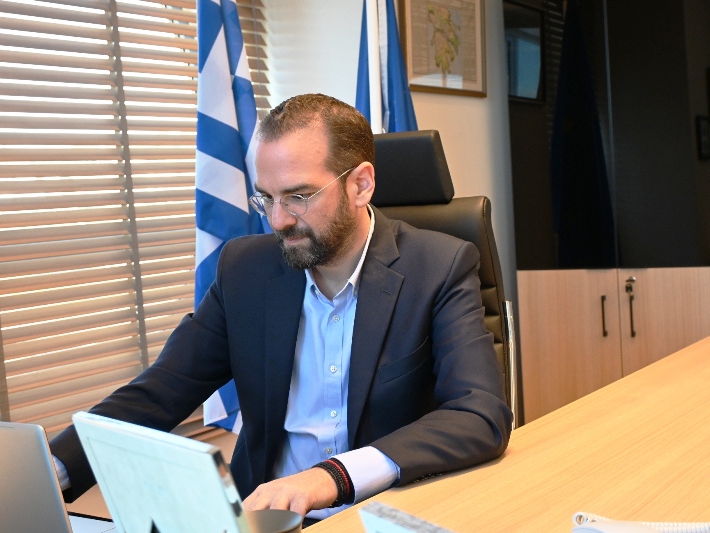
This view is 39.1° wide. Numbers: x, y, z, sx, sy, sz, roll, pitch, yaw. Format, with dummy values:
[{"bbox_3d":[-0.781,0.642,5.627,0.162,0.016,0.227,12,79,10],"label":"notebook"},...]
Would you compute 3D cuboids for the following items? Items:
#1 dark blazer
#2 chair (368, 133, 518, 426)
[{"bbox_3d":[-0.033,0.226,1.524,0.630,0.640,0.540,-2,5,28],"label":"dark blazer"},{"bbox_3d":[-0.029,0.408,1.572,0.660,1.230,0.680,-2,5,22],"label":"chair"}]

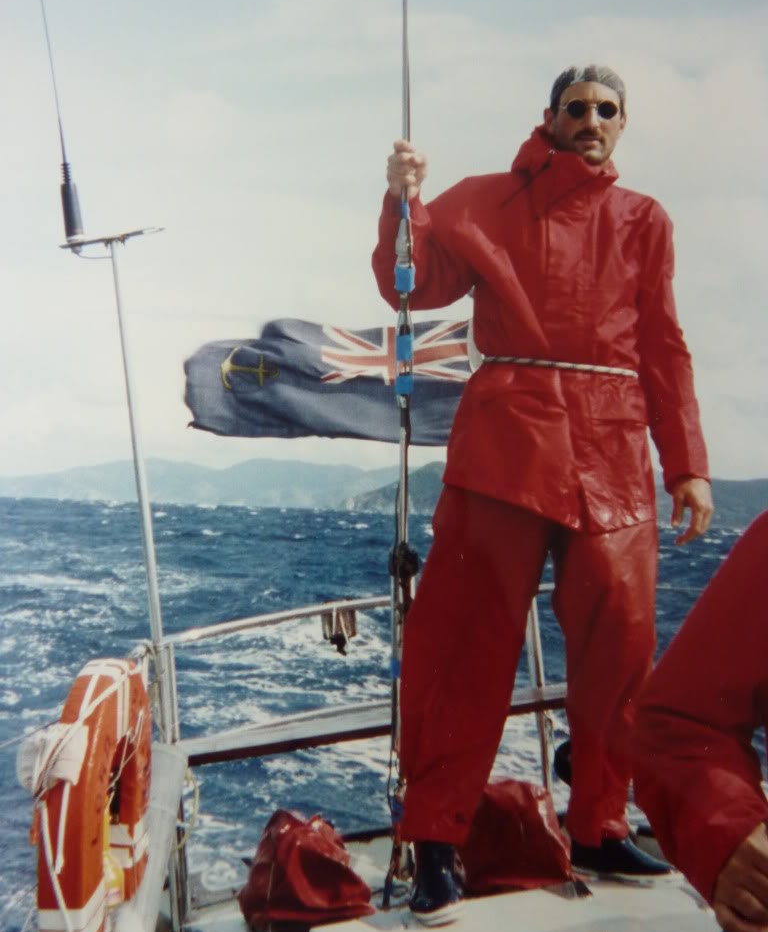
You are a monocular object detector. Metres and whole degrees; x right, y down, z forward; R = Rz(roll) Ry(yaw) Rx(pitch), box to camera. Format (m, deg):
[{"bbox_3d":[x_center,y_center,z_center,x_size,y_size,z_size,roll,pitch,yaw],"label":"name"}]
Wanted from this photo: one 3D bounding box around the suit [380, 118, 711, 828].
[{"bbox_3d":[0.340,0.015,1.585,0.690,1.520,0.430,2,-3,7],"label":"suit"}]

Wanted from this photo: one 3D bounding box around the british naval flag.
[{"bbox_3d":[-0.158,-0.250,2.170,0.880,0.400,0.200,2,-3,-5],"label":"british naval flag"}]

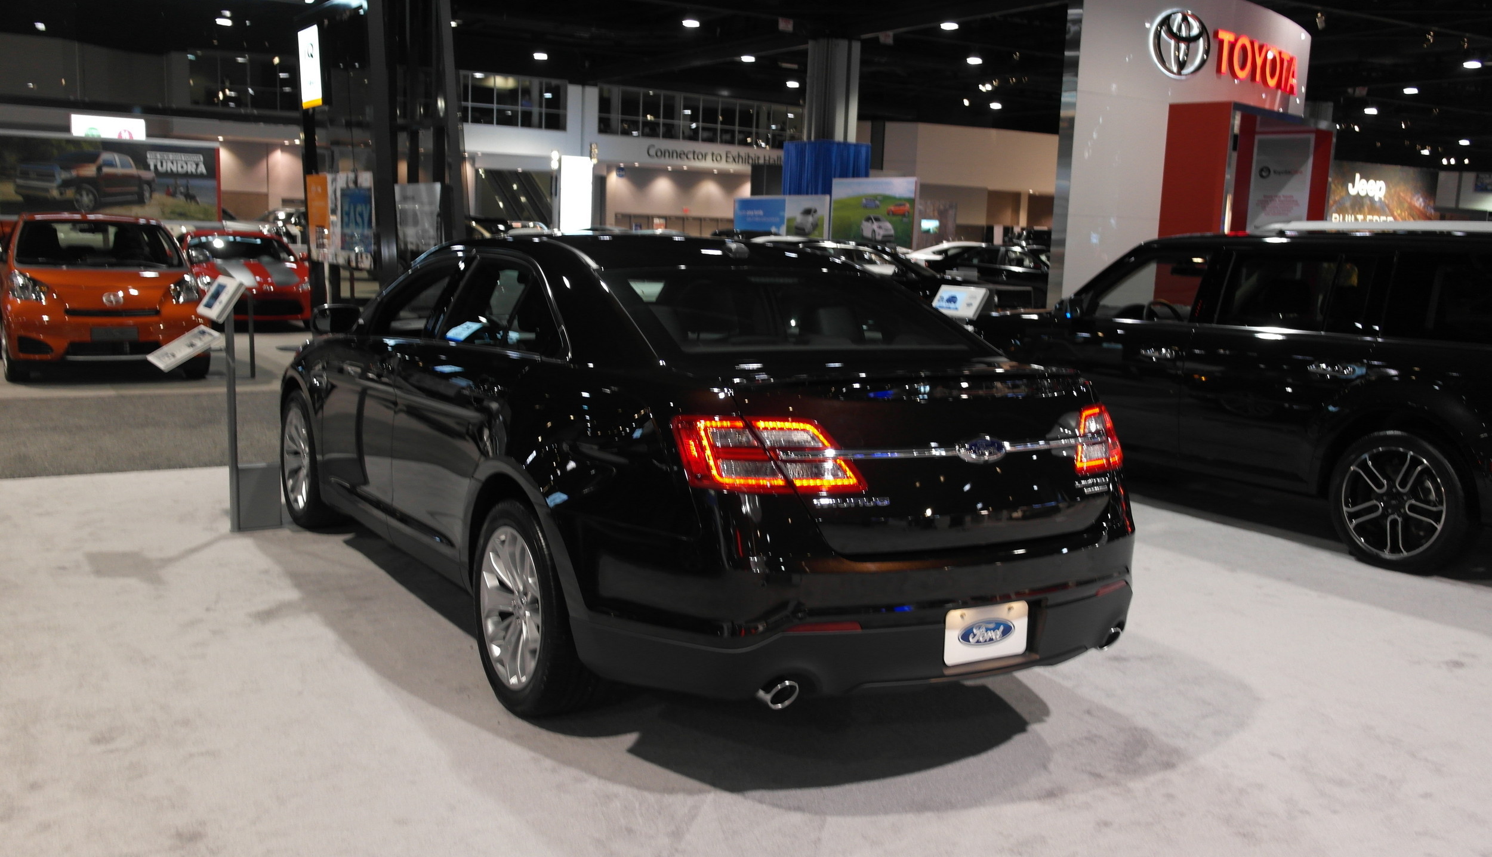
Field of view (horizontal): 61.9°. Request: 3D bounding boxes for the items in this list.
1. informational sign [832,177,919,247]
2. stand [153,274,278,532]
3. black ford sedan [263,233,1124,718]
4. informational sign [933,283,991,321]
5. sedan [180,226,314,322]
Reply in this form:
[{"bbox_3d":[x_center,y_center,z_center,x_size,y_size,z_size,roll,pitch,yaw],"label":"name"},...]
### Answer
[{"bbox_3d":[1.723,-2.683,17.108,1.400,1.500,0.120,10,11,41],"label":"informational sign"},{"bbox_3d":[-2.662,-0.120,6.257,0.550,1.255,0.400,-4,10,-36],"label":"stand"},{"bbox_3d":[-0.677,-0.081,5.548,1.970,1.530,5.130,-3,10,-32],"label":"black ford sedan"},{"bbox_3d":[1.458,-0.862,8.500,0.040,0.225,0.400,34,-13,-37],"label":"informational sign"},{"bbox_3d":[-7.902,-2.279,18.993,1.790,1.360,4.340,-3,10,-33],"label":"sedan"}]

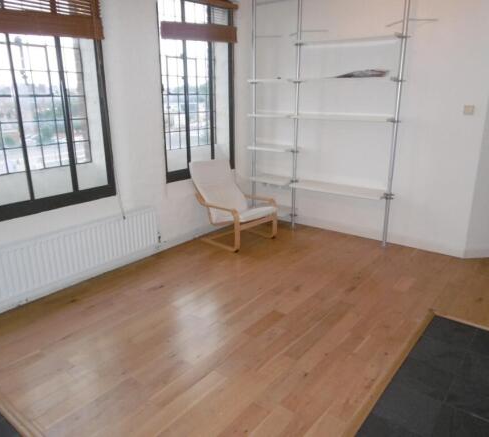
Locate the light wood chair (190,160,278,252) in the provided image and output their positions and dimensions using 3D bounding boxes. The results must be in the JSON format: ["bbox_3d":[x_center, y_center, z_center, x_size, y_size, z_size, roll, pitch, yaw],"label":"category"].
[{"bbox_3d":[-0.116,-0.202,4.799,0.755,0.910,0.705,14,22,42],"label":"light wood chair"}]

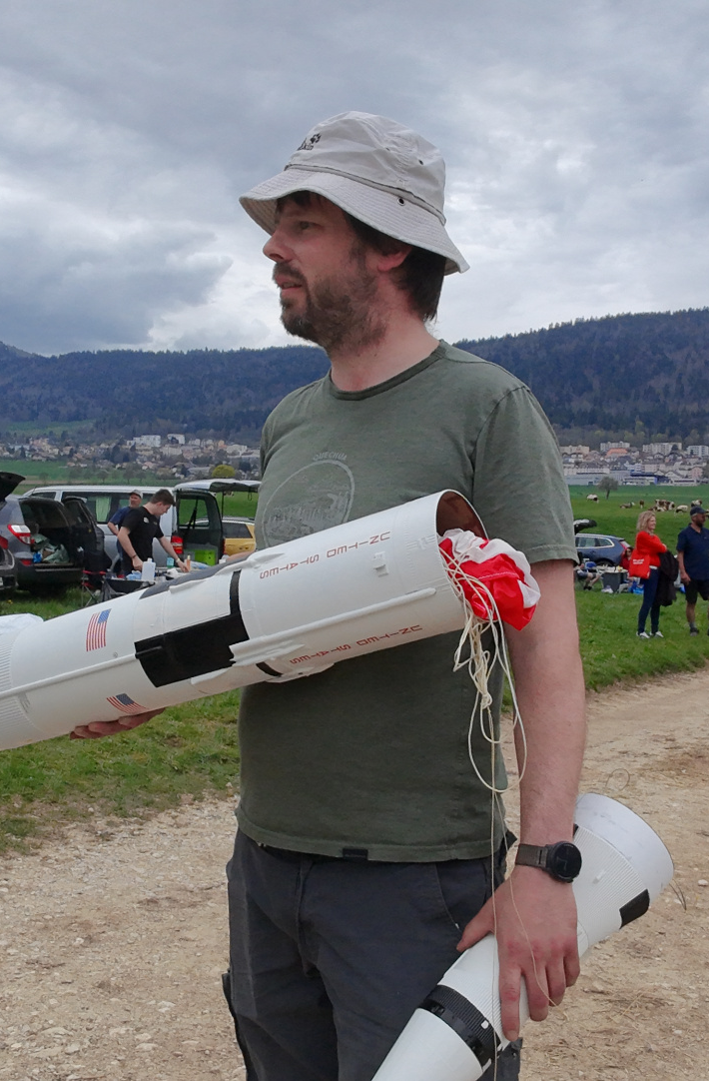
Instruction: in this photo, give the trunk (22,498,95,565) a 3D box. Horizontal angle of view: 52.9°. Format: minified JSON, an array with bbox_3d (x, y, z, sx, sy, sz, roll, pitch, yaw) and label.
[{"bbox_3d":[-4.830,-0.160,11.600,0.600,1.100,1.150,1,2,14],"label":"trunk"}]

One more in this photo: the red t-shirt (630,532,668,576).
[{"bbox_3d":[3.980,0.172,9.600,0.330,0.590,0.430,2,3,37],"label":"red t-shirt"}]

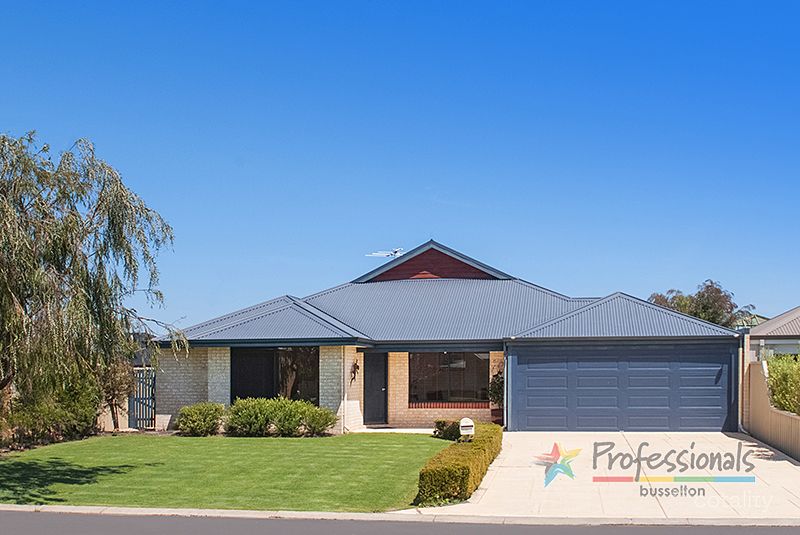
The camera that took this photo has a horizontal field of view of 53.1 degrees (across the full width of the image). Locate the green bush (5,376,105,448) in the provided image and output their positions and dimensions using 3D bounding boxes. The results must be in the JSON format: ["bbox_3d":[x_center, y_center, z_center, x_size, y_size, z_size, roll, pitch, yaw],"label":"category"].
[{"bbox_3d":[-8.136,3.369,18.800,2.100,1.500,1.900,-1,-6,11],"label":"green bush"}]

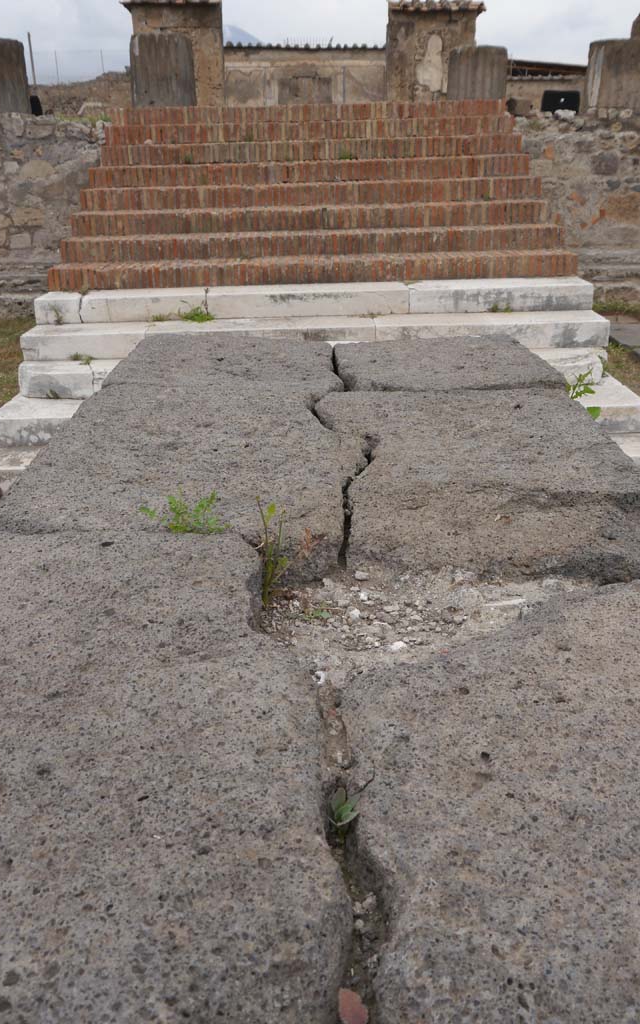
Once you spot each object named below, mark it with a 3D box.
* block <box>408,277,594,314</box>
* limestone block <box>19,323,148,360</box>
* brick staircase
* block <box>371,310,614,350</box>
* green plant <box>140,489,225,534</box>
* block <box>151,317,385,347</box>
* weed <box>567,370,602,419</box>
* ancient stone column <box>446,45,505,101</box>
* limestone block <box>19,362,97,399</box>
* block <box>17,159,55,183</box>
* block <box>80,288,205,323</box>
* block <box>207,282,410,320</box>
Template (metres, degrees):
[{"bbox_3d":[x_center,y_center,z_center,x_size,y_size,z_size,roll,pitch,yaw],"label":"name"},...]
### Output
[{"bbox_3d":[1.432,-1.771,6.756,1.454,0.194,0.466,-1,24,0],"label":"block"},{"bbox_3d":[-1.733,-1.309,6.329,0.912,0.189,0.436,-1,24,0],"label":"limestone block"},{"bbox_3d":[-0.088,-3.191,7.984,4.300,1.419,3.260,-1,24,0],"label":"brick staircase"},{"bbox_3d":[1.273,-1.380,6.318,1.730,0.189,0.436,-1,24,0],"label":"block"},{"bbox_3d":[-0.247,0.004,1.518,0.155,0.070,0.100,-1,24,0],"label":"green plant"},{"bbox_3d":[-0.436,-1.368,6.427,1.718,0.187,0.458,-1,24,0],"label":"block"},{"bbox_3d":[0.706,-0.313,2.215,0.088,0.133,0.075,-1,24,0],"label":"weed"},{"bbox_3d":[1.842,-5.112,9.687,0.679,0.553,0.679,-1,24,0],"label":"ancient stone column"},{"bbox_3d":[-1.845,-0.967,6.014,0.519,0.168,0.420,-1,24,0],"label":"limestone block"},{"bbox_3d":[-3.219,-3.919,9.494,0.406,0.229,0.275,-1,24,0],"label":"block"},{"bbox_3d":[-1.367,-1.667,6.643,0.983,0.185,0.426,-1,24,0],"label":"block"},{"bbox_3d":[-0.100,-1.736,6.763,1.613,0.194,0.466,-1,24,0],"label":"block"}]

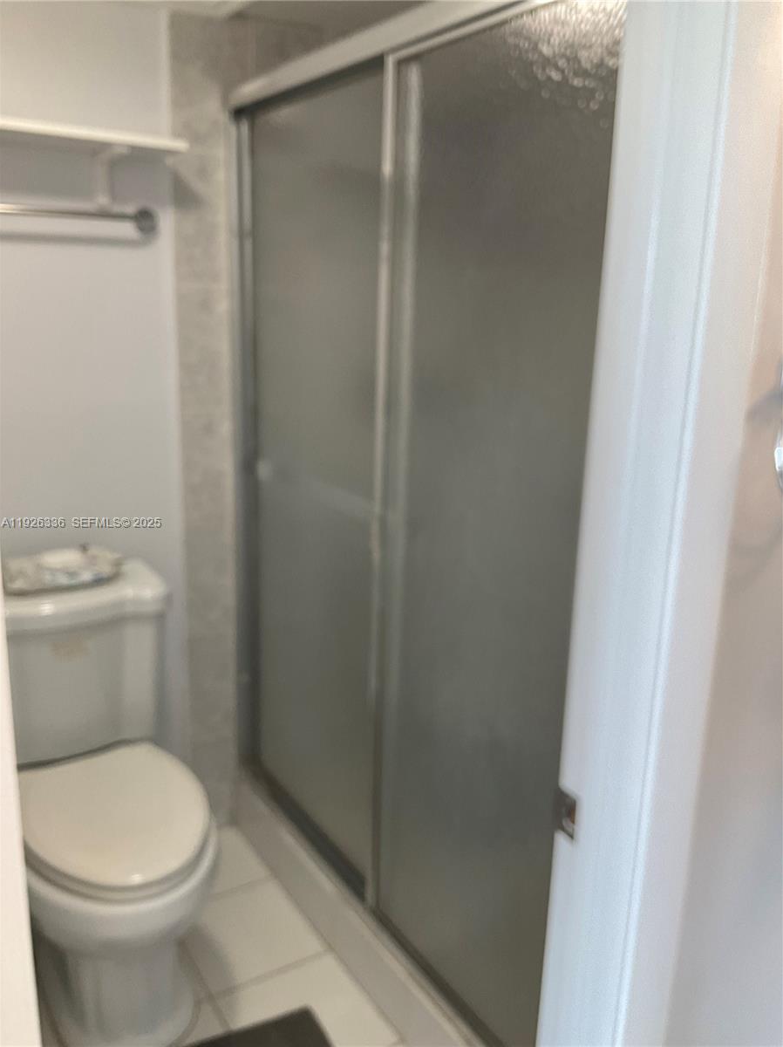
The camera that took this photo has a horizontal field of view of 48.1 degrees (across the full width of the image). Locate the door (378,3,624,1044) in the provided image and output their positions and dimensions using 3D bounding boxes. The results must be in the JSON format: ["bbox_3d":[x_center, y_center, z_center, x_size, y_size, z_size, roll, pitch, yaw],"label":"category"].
[{"bbox_3d":[0.168,0.102,1.419,0.030,1.687,0.720,-8,17,-32],"label":"door"}]

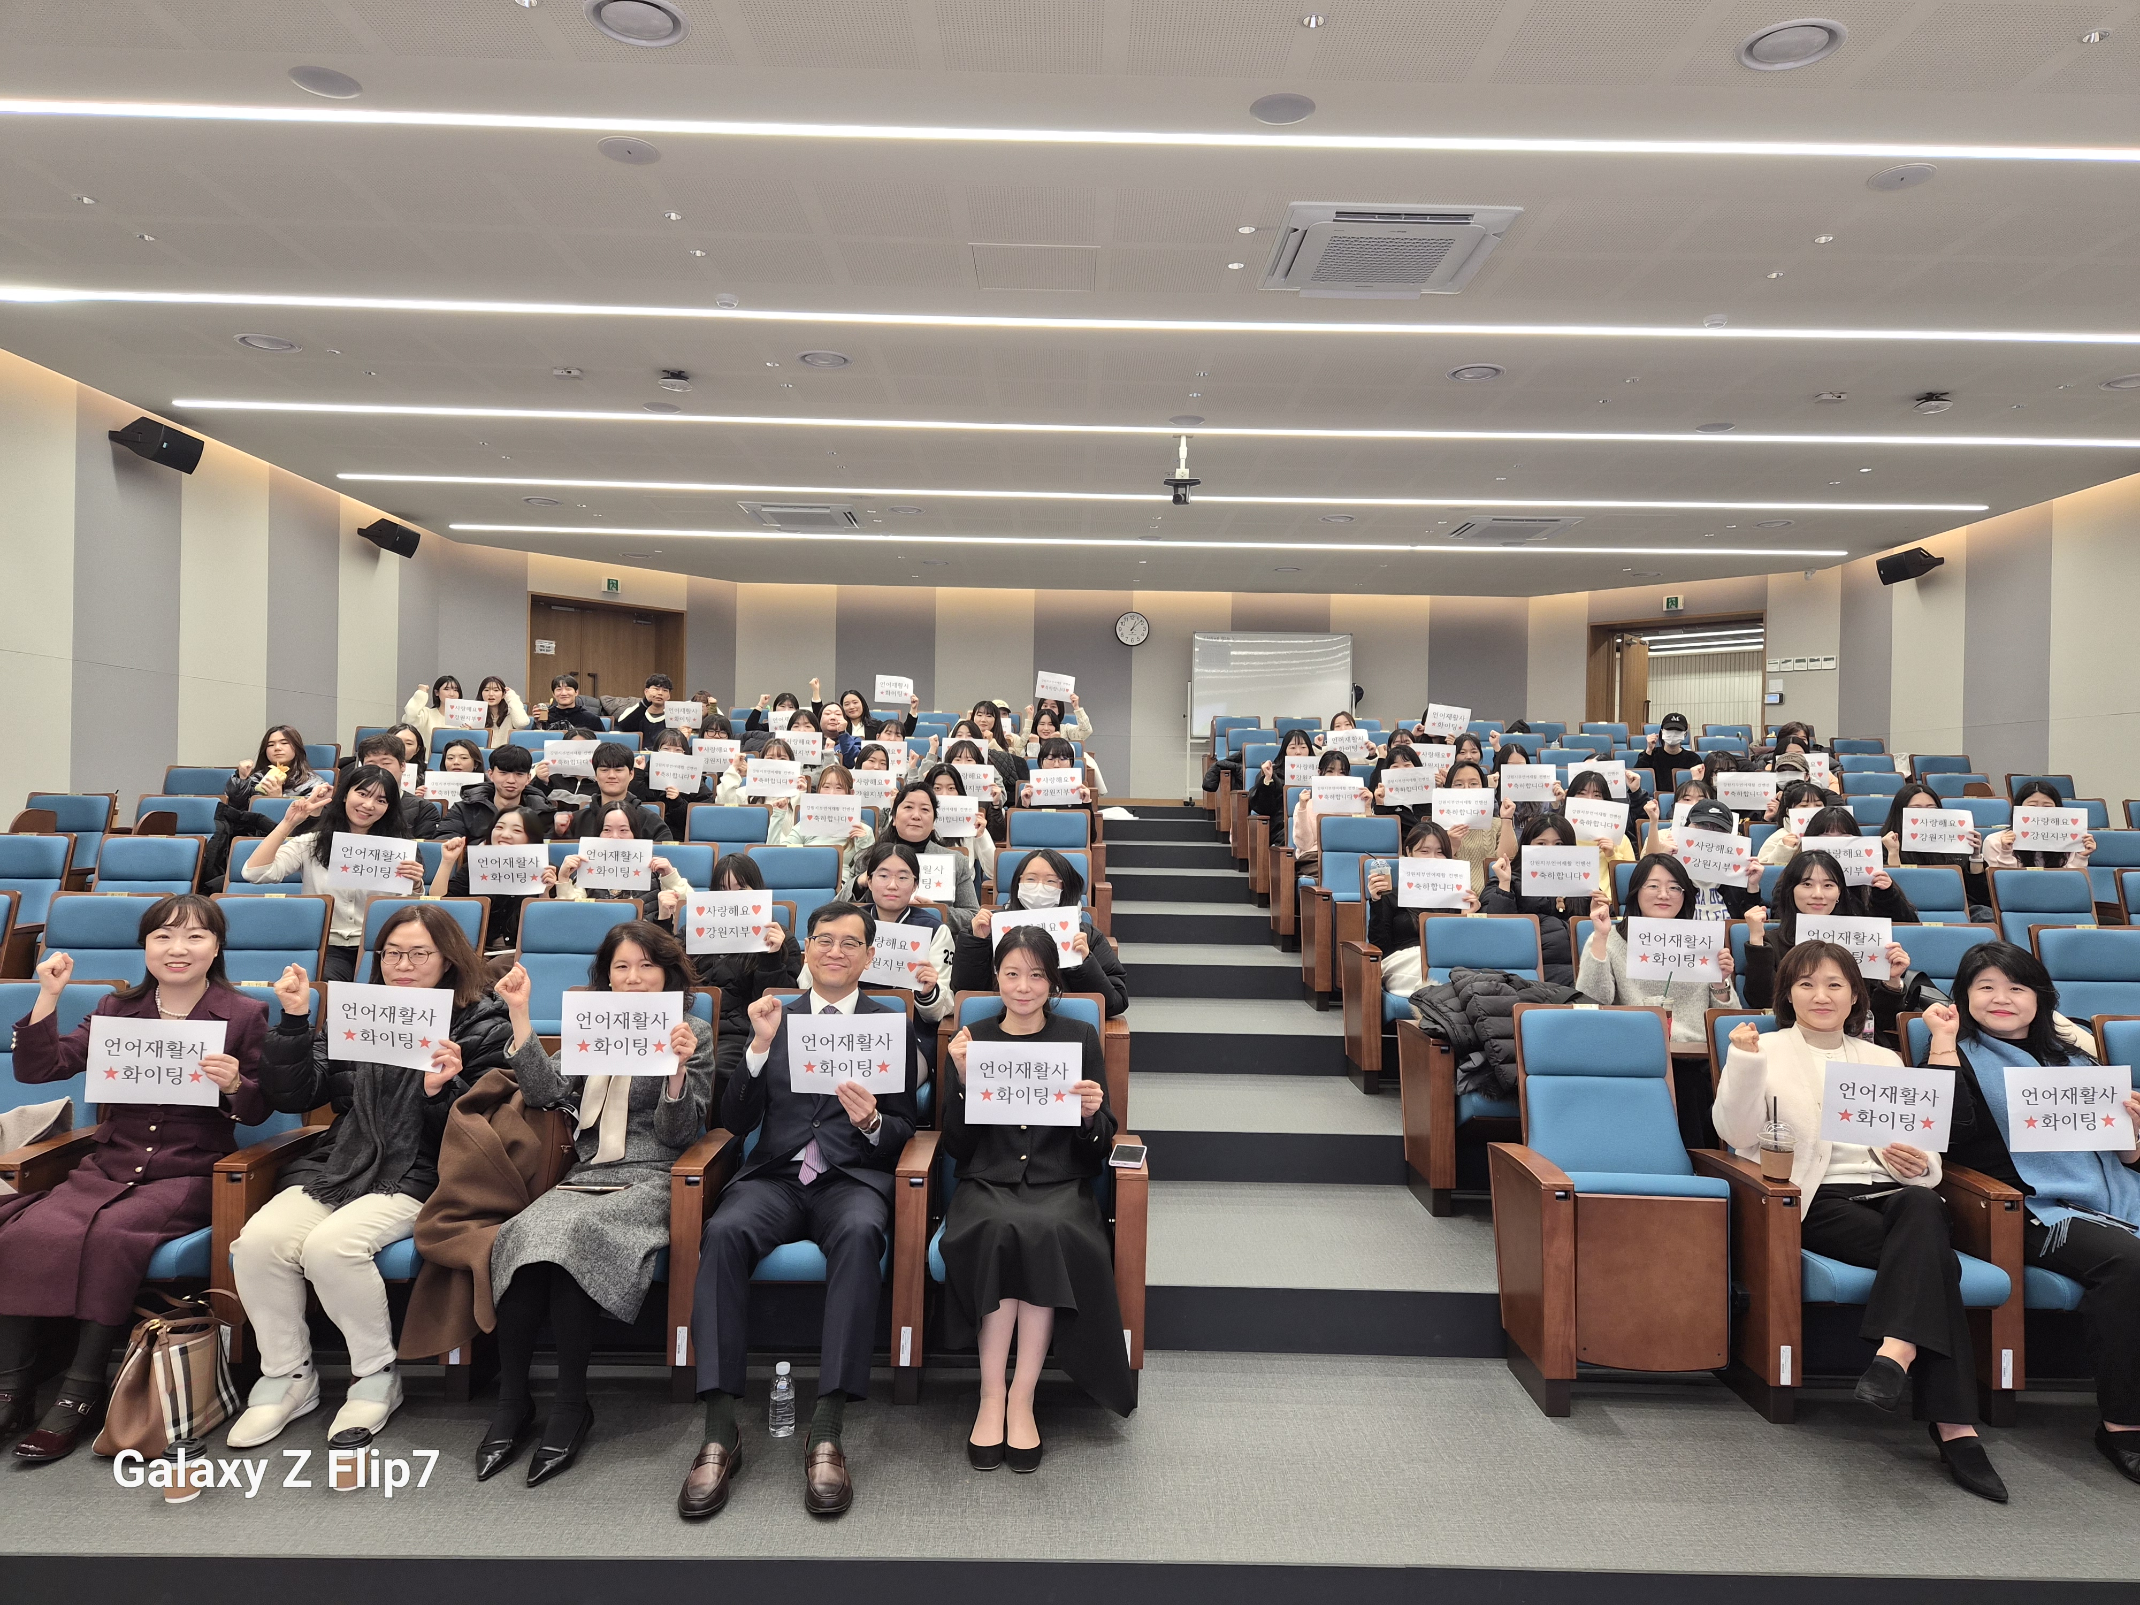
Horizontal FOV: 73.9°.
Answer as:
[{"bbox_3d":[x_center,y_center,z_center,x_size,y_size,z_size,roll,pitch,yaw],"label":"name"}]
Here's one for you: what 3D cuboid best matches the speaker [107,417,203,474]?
[{"bbox_3d":[-5.951,-2.341,9.280,0.330,0.240,0.420,18,0,2],"label":"speaker"}]

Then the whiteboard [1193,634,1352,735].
[{"bbox_3d":[2.314,-1.320,16.200,1.800,1.200,0.060,1,0,6],"label":"whiteboard"}]

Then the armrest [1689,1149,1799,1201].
[{"bbox_3d":[1.822,0.999,3.845,0.082,0.040,0.450,1,0,1],"label":"armrest"}]

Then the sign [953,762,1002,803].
[{"bbox_3d":[-0.574,-0.113,8.350,0.297,0.210,0.020,2,0,-3],"label":"sign"}]

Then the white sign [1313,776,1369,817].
[{"bbox_3d":[1.542,-0.037,8.150,0.297,0.210,0.020,1,0,6],"label":"white sign"}]

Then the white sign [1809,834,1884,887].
[{"bbox_3d":[3.180,0.242,5.850,0.297,0.210,0.012,1,-5,25],"label":"white sign"}]

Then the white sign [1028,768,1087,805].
[{"bbox_3d":[-0.078,-0.087,8.350,0.297,0.210,0.020,-1,0,0],"label":"white sign"}]

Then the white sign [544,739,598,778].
[{"bbox_3d":[-2.776,-0.245,7.950,0.297,0.210,0.020,-2,0,-16],"label":"white sign"}]

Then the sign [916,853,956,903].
[{"bbox_3d":[-0.644,0.329,6.150,0.297,0.210,0.020,1,0,-5],"label":"sign"}]

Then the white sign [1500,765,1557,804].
[{"bbox_3d":[2.630,-0.109,8.130,0.297,0.210,0.020,0,0,16],"label":"white sign"}]

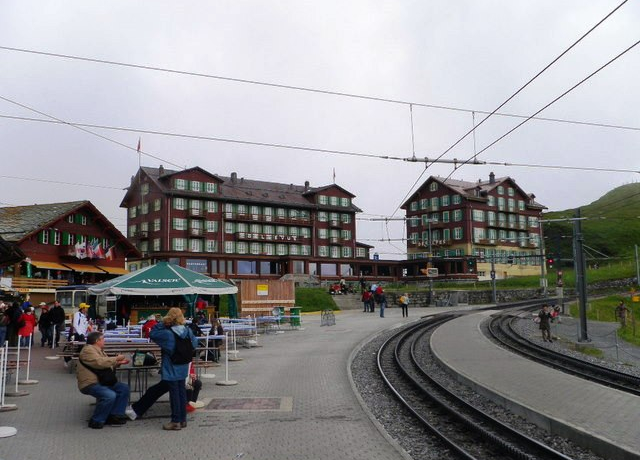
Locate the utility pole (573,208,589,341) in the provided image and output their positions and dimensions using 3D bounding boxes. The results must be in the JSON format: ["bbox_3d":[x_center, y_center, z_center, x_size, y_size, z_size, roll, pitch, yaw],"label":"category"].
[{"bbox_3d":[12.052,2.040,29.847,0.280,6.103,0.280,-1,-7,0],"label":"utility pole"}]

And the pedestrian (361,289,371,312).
[{"bbox_3d":[3.440,5.268,48.086,0.500,1.712,0.380,-2,-6,11],"label":"pedestrian"}]

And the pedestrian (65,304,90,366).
[{"bbox_3d":[-6.783,2.921,18.100,0.600,1.753,0.520,-1,-7,6],"label":"pedestrian"}]

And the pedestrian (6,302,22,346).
[{"bbox_3d":[-11.718,3.632,24.886,0.520,1.697,0.400,0,-6,-6],"label":"pedestrian"}]

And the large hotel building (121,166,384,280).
[{"bbox_3d":[-11.054,0.232,112.432,42.500,17.555,19.300,4,-7,-39],"label":"large hotel building"}]

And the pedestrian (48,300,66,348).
[{"bbox_3d":[-10.141,3.644,24.999,0.600,1.752,0.400,1,-7,-14],"label":"pedestrian"}]

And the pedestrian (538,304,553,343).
[{"bbox_3d":[10.244,4.251,29.396,0.580,1.696,0.420,1,-7,-14],"label":"pedestrian"}]

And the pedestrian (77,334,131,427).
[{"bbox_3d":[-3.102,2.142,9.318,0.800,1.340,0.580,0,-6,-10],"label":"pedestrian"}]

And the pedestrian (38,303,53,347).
[{"bbox_3d":[-10.737,3.744,25.292,0.530,1.629,0.380,1,-7,-16],"label":"pedestrian"}]

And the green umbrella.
[{"bbox_3d":[-8.573,2.628,35.000,8.032,1.837,8.032,-1,-6,0],"label":"green umbrella"}]

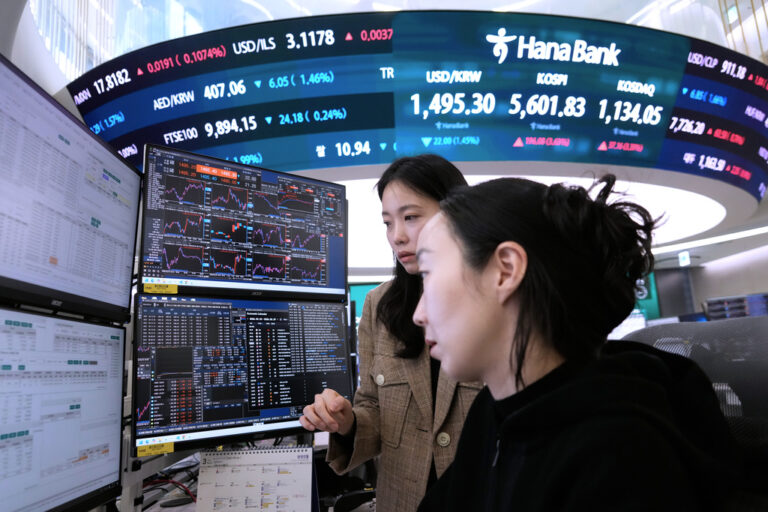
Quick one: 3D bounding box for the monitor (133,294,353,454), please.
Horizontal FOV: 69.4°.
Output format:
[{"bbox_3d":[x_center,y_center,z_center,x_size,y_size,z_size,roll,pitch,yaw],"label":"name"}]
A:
[{"bbox_3d":[-0.313,0.266,1.323,0.553,0.331,0.049,7,-16,-41],"label":"monitor"}]

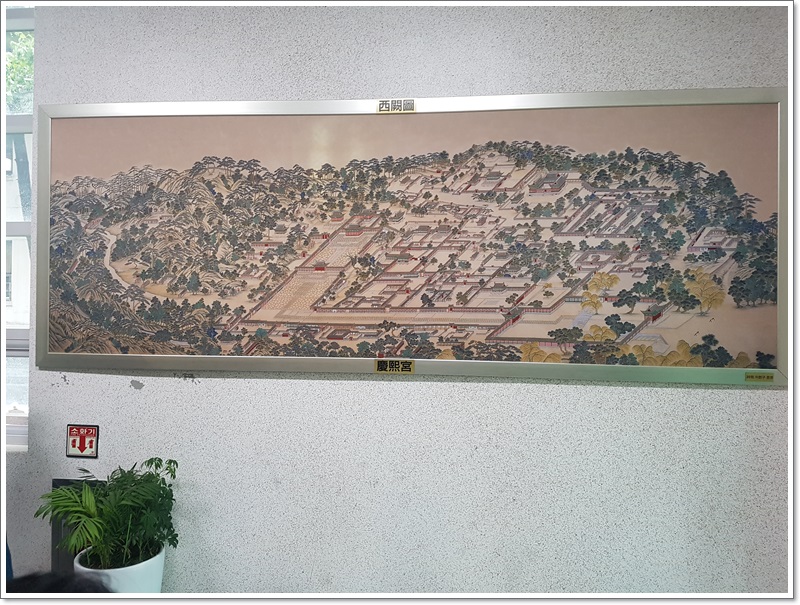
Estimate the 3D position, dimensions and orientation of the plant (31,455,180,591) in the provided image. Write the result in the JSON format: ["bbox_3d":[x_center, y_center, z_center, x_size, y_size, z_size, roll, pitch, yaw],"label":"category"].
[{"bbox_3d":[-1.397,1.181,2.907,0.630,0.870,0.550,1,0,6],"label":"plant"}]

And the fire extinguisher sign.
[{"bbox_3d":[-1.729,0.759,3.279,0.182,0.178,0.012,1,0,6],"label":"fire extinguisher sign"}]

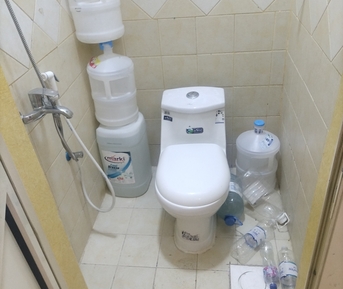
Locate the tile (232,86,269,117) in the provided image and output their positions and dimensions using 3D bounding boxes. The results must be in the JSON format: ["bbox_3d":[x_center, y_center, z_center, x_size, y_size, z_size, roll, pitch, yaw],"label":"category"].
[{"bbox_3d":[0.469,-0.252,2.026,0.198,0.198,0.012,-1,34,8],"label":"tile"}]

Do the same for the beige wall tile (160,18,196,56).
[{"bbox_3d":[0.035,-0.585,1.861,0.198,0.198,0.012,-1,34,8],"label":"beige wall tile"}]

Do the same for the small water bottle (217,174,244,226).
[{"bbox_3d":[0.337,0.320,1.985,0.152,0.152,0.342,-2,34,6],"label":"small water bottle"}]

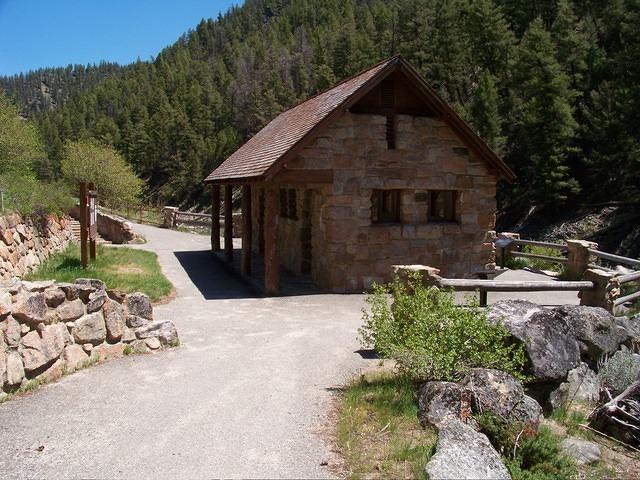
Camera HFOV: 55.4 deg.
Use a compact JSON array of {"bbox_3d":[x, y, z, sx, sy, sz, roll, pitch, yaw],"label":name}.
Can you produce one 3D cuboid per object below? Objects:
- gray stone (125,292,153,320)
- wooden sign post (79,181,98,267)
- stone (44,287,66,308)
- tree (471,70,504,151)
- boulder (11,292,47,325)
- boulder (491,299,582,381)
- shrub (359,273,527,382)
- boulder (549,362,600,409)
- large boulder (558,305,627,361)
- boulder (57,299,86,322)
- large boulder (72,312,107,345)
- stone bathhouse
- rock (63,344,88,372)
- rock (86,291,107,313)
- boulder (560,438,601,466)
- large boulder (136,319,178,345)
[{"bbox_3d":[-2.172,0.796,7.300,0.320,0.320,0.270,-3,6,-30],"label":"gray stone"},{"bbox_3d":[-5.717,-0.409,15.181,0.240,2.030,1.484,-1,5,-11],"label":"wooden sign post"},{"bbox_3d":[-2.667,0.578,6.154,0.210,0.220,0.230,3,6,35],"label":"stone"},{"bbox_3d":[11.551,-8.244,42.000,2.500,7.200,2.500,1,5,15],"label":"tree"},{"bbox_3d":[-2.962,0.686,6.200,0.360,0.320,0.340,-2,6,-26],"label":"boulder"},{"bbox_3d":[2.637,1.248,7.500,1.030,0.820,1.000,2,5,20],"label":"boulder"},{"bbox_3d":[1.201,0.810,6.100,1.660,1.020,1.350,1,5,11],"label":"shrub"},{"bbox_3d":[2.795,1.598,6.700,0.540,0.440,0.480,2,5,23],"label":"boulder"},{"bbox_3d":[3.297,1.103,7.400,0.790,0.600,0.660,2,5,24],"label":"large boulder"},{"bbox_3d":[-2.567,0.723,6.279,0.250,0.250,0.290,3,6,35],"label":"boulder"},{"bbox_3d":[-2.664,1.023,7.050,0.390,0.350,0.350,-2,5,-21],"label":"large boulder"},{"bbox_3d":[0.158,-1.881,18.188,5.975,4.976,10.253,-2,5,-17],"label":"stone bathhouse"},{"bbox_3d":[-2.685,1.301,6.700,0.300,0.300,0.260,-2,5,-22],"label":"rock"},{"bbox_3d":[-2.388,0.656,6.520,0.210,0.240,0.220,3,6,35],"label":"rock"},{"bbox_3d":[1.835,1.495,4.300,0.290,0.170,0.240,2,5,23],"label":"boulder"},{"bbox_3d":[-1.911,1.078,7.143,0.370,0.290,0.510,3,6,35],"label":"large boulder"}]

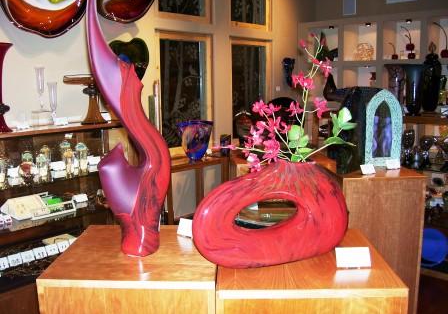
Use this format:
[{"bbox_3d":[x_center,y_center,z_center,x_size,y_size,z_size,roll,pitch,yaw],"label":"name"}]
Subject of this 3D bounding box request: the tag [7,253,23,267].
[{"bbox_3d":[-1.185,0.588,2.498,0.070,0.055,0.030,-10,14,-42],"label":"tag"}]

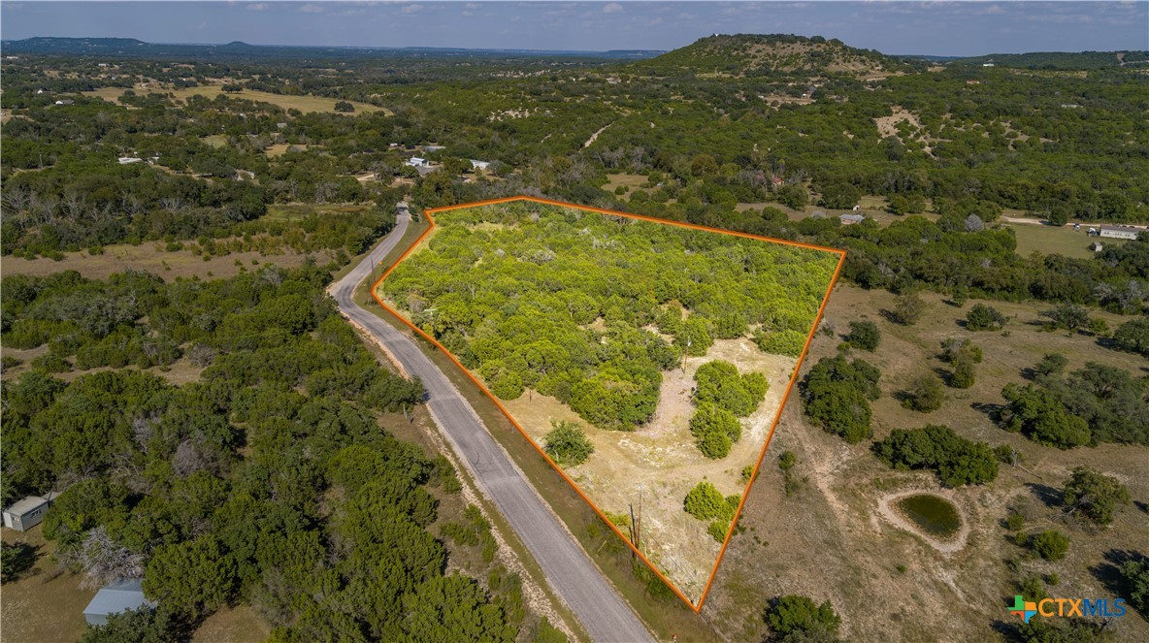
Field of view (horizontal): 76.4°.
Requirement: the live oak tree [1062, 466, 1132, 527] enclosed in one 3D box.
[{"bbox_3d":[71.100,23.900,99.500,7.900,7.200,7.700,0,21,0],"label":"live oak tree"}]

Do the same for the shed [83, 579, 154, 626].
[{"bbox_3d":[-50.100,32.170,83.200,7.600,3.400,5.750,2,21,5],"label":"shed"}]

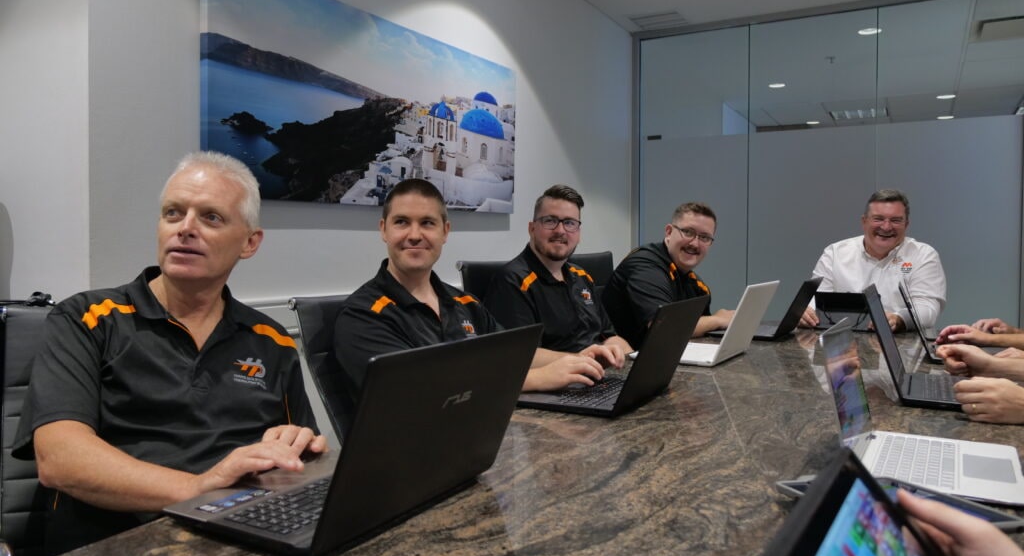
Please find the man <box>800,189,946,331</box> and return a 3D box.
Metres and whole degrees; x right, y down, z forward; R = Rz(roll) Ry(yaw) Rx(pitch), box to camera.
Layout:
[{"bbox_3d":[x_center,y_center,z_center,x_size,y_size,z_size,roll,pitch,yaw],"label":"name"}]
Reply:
[{"bbox_3d":[1.600,0.280,3.110,0.580,1.320,0.780,2,4,29],"label":"man"}]

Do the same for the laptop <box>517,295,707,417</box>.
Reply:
[{"bbox_3d":[0.257,0.180,1.790,0.360,0.257,0.370,2,3,30],"label":"laptop"}]

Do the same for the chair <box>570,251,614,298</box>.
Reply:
[{"bbox_3d":[0.490,0.450,2.850,0.600,1.060,0.580,2,3,35],"label":"chair"}]

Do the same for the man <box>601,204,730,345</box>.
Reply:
[{"bbox_3d":[0.600,0.343,2.820,0.850,1.290,0.600,2,3,38],"label":"man"}]

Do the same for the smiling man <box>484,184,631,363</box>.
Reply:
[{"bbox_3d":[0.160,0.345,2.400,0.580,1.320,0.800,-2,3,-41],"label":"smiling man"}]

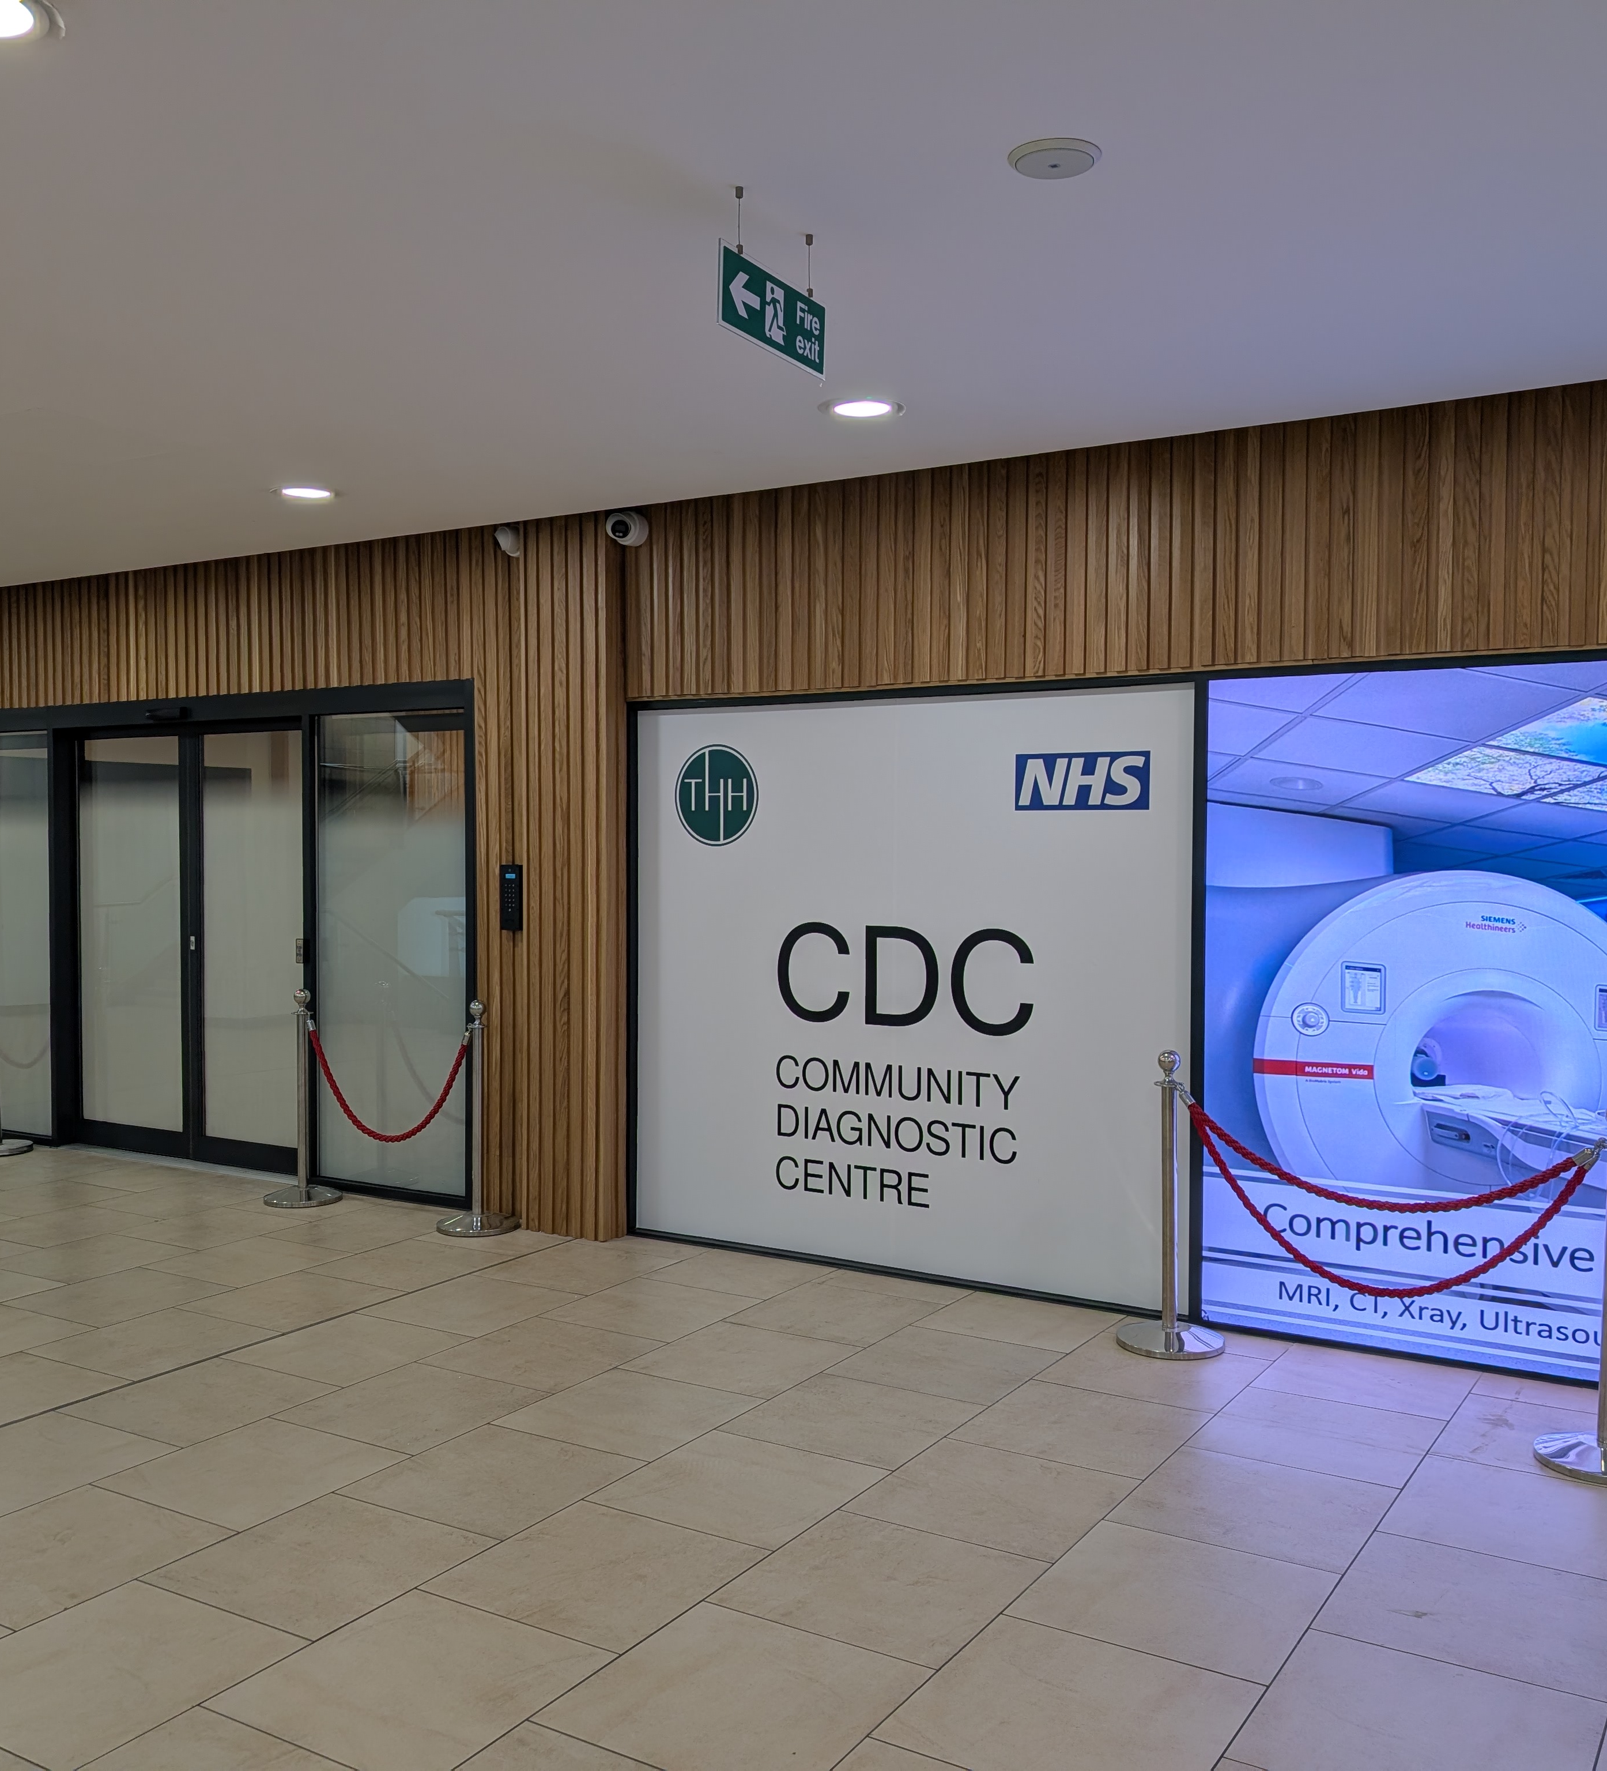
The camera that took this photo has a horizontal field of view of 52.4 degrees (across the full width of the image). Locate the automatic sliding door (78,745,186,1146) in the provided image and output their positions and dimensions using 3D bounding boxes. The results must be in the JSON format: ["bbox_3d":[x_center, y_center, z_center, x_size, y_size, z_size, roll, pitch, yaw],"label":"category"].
[{"bbox_3d":[-3.453,0.292,8.436,0.895,2.140,0.060,1,2,30],"label":"automatic sliding door"}]

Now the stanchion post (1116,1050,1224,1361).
[{"bbox_3d":[1.193,1.010,5.283,0.346,0.950,0.346,1,2,30],"label":"stanchion post"}]

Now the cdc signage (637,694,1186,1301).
[{"bbox_3d":[0.329,0.370,6.117,2.305,2.129,0.040,1,2,30],"label":"cdc signage"}]

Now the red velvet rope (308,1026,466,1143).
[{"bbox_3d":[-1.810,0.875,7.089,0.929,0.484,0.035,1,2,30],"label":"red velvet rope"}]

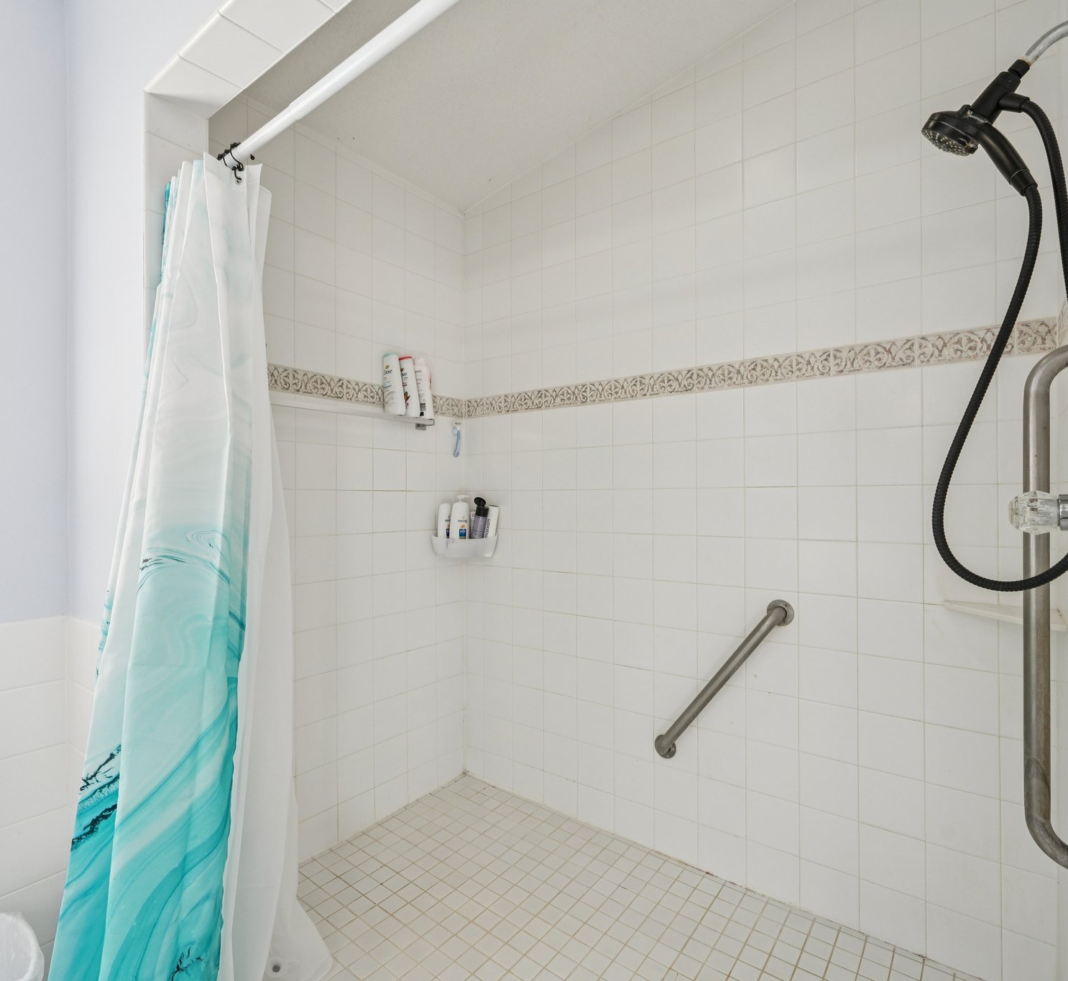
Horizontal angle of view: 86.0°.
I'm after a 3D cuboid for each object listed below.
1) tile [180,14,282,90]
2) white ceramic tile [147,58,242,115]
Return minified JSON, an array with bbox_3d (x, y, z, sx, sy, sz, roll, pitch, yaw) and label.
[{"bbox_3d":[-0.545,-0.792,1.033,0.152,0.010,0.112,-1,0,36],"label":"tile"},{"bbox_3d":[-0.666,-0.791,1.122,0.148,0.010,0.113,-1,0,36],"label":"white ceramic tile"}]

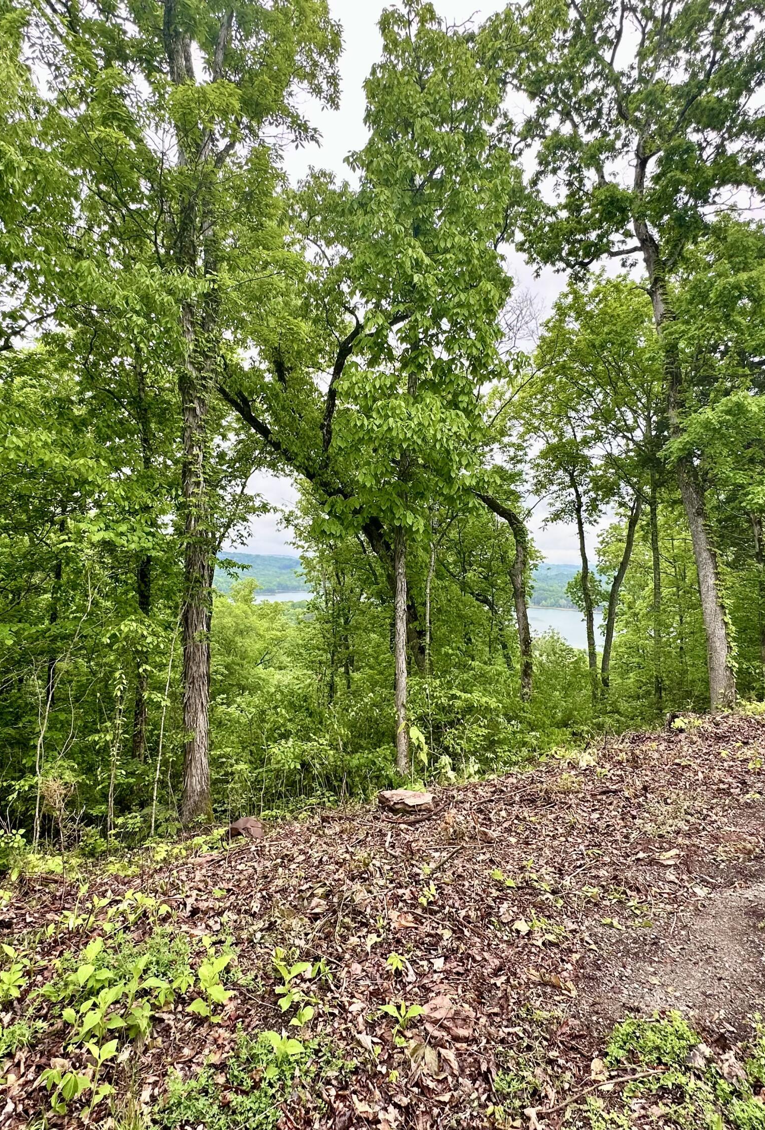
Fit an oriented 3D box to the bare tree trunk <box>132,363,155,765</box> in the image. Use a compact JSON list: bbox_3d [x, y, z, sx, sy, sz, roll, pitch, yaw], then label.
[{"bbox_3d":[-3.341,0.057,8.500,0.279,5.681,0.230,0,0,0],"label":"bare tree trunk"}]

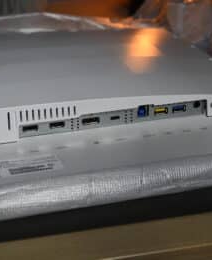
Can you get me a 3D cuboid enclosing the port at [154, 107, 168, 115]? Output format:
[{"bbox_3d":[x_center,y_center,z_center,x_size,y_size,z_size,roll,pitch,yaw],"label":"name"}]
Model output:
[{"bbox_3d":[0.049,-0.019,0.750,0.013,0.006,0.009,-7,21,-15],"label":"port"}]

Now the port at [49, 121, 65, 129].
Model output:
[{"bbox_3d":[-0.044,-0.006,0.724,0.015,0.005,0.008,-7,21,-15],"label":"port"}]

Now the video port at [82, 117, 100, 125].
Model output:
[{"bbox_3d":[-0.015,-0.009,0.733,0.017,0.006,0.008,-7,21,-15],"label":"video port"}]

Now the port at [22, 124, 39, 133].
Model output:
[{"bbox_3d":[-0.067,-0.002,0.718,0.015,0.005,0.008,-7,21,-15],"label":"port"}]

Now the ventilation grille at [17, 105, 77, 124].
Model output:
[{"bbox_3d":[-0.051,-0.014,0.707,0.051,0.009,0.004,-7,21,-15],"label":"ventilation grille"}]

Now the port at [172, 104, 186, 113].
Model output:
[{"bbox_3d":[0.066,-0.021,0.755,0.013,0.006,0.009,-7,21,-15],"label":"port"}]

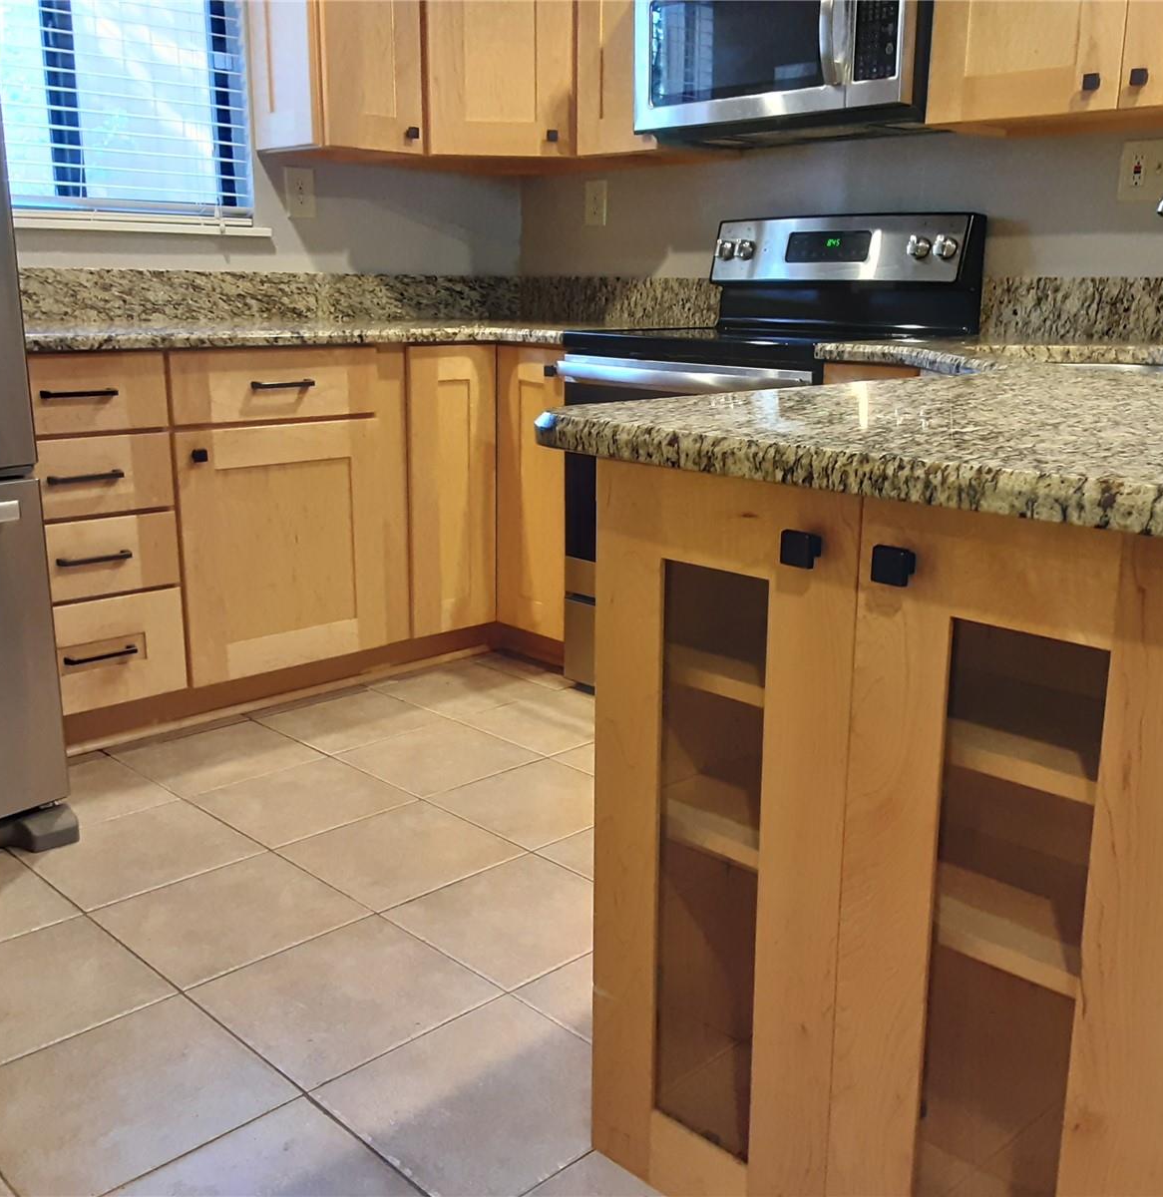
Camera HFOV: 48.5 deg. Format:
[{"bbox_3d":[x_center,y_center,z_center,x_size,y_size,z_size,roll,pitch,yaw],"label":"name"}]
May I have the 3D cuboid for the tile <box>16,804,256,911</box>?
[{"bbox_3d":[-0.833,0.482,2.438,0.346,0.012,0.346,-13,19,-41],"label":"tile"}]

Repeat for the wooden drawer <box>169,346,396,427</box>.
[{"bbox_3d":[-0.825,-0.534,3.162,0.560,0.162,0.420,-13,19,-41],"label":"wooden drawer"}]

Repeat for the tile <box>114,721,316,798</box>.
[{"bbox_3d":[-0.799,0.355,2.858,0.341,0.011,0.334,-13,19,-42],"label":"tile"}]

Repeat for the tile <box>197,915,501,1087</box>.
[{"bbox_3d":[-0.349,0.590,1.917,0.341,0.011,0.334,-13,19,-42],"label":"tile"}]

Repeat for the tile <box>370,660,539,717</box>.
[{"bbox_3d":[-0.306,0.243,3.381,0.346,0.012,0.346,-13,19,-41],"label":"tile"}]

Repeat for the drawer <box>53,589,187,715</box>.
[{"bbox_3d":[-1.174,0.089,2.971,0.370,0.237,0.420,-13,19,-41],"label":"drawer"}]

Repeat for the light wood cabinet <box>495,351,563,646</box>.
[{"bbox_3d":[0.087,-0.327,3.555,0.570,0.760,0.312,-13,19,-42],"label":"light wood cabinet"}]

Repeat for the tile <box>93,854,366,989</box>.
[{"bbox_3d":[-0.583,0.531,2.153,0.341,0.011,0.334,-13,19,-42],"label":"tile"}]

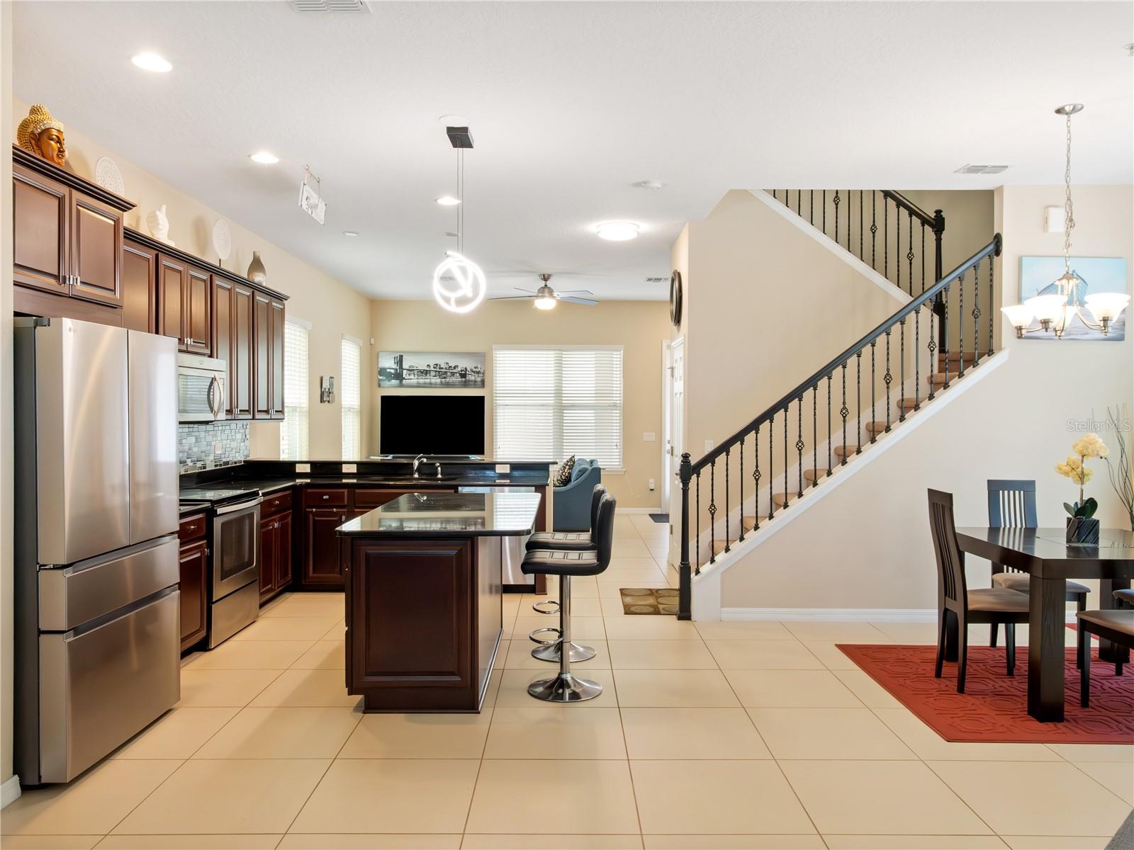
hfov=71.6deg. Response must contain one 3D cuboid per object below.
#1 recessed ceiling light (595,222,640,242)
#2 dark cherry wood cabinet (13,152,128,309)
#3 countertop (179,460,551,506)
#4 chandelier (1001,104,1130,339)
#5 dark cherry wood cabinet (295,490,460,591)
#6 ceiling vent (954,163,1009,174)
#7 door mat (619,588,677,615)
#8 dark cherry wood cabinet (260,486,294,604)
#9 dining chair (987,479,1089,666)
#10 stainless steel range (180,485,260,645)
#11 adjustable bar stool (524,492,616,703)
[{"bbox_3d":[0.444,-1.660,6.747,0.380,0.090,0.380,0,1,0],"label":"recessed ceiling light"},{"bbox_3d":[-2.423,-0.787,3.342,0.608,0.477,0.811,0,1,0],"label":"dark cherry wood cabinet"},{"bbox_3d":[-1.476,0.415,5.667,2.730,0.185,2.920,0,1,0],"label":"countertop"},{"bbox_3d":[2.530,-1.024,3.967,0.578,1.171,0.578,0,1,0],"label":"chandelier"},{"bbox_3d":[-1.501,0.876,6.487,1.257,0.847,0.608,0,1,0],"label":"dark cherry wood cabinet"},{"bbox_3d":[2.657,-1.622,4.990,0.284,0.025,0.203,0,1,0],"label":"ceiling vent"},{"bbox_3d":[0.681,1.374,6.180,0.515,0.010,0.840,0,1,0],"label":"door mat"},{"bbox_3d":[-2.403,0.875,5.716,0.598,0.816,0.669,0,1,0],"label":"dark cherry wood cabinet"},{"bbox_3d":[2.728,0.852,4.620,0.421,1.004,0.548,0,1,8],"label":"dining chair"},{"bbox_3d":[-2.504,0.930,5.261,0.675,0.915,0.745,0,1,0],"label":"stainless steel range"},{"bbox_3d":[0.011,0.883,4.183,0.475,1.045,0.410,0,1,0],"label":"adjustable bar stool"}]

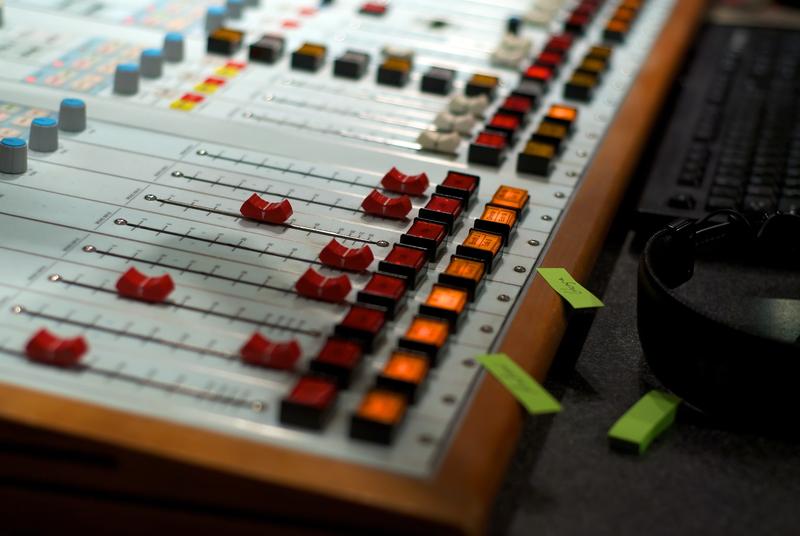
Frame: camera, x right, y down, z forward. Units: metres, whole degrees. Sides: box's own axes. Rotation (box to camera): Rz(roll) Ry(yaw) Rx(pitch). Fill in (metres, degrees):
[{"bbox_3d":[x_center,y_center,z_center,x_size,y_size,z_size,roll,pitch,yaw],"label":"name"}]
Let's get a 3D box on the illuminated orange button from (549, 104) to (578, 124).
[{"bbox_3d":[0.097,-0.088,0.995,0.017,0.010,0.021,11,25,12],"label":"illuminated orange button"}]

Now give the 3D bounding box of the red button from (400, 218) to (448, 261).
[{"bbox_3d":[0.012,-0.013,0.800,0.016,0.010,0.023,11,25,12],"label":"red button"}]

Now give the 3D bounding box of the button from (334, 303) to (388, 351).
[{"bbox_3d":[-0.016,0.026,0.705,0.017,0.009,0.021,11,25,12],"label":"button"}]

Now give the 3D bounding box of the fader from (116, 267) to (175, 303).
[{"bbox_3d":[-0.112,0.007,0.734,0.024,0.010,0.010,11,25,12],"label":"fader"}]

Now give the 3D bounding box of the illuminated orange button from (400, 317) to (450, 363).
[{"bbox_3d":[0.011,0.031,0.699,0.016,0.009,0.021,11,25,12],"label":"illuminated orange button"}]

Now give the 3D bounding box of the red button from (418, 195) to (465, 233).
[{"bbox_3d":[0.021,-0.026,0.831,0.016,0.010,0.023,11,25,12],"label":"red button"}]

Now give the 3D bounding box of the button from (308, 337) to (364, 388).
[{"bbox_3d":[-0.026,0.039,0.686,0.018,0.011,0.024,11,25,12],"label":"button"}]

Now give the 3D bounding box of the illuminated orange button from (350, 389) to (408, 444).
[{"bbox_3d":[-0.007,0.057,0.637,0.017,0.009,0.021,11,25,12],"label":"illuminated orange button"}]

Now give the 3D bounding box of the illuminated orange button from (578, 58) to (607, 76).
[{"bbox_3d":[0.122,-0.126,1.074,0.016,0.010,0.023,11,25,12],"label":"illuminated orange button"}]

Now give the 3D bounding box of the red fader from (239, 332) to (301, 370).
[{"bbox_3d":[-0.053,0.033,0.675,0.023,0.008,0.012,11,25,12],"label":"red fader"}]

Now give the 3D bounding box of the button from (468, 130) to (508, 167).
[{"bbox_3d":[0.049,-0.066,0.924,0.016,0.010,0.023,11,25,12],"label":"button"}]

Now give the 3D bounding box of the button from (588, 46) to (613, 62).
[{"bbox_3d":[0.134,-0.141,1.121,0.017,0.010,0.021,11,25,12],"label":"button"}]

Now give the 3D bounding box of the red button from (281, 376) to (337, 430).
[{"bbox_3d":[-0.035,0.052,0.644,0.016,0.010,0.023,11,25,12],"label":"red button"}]

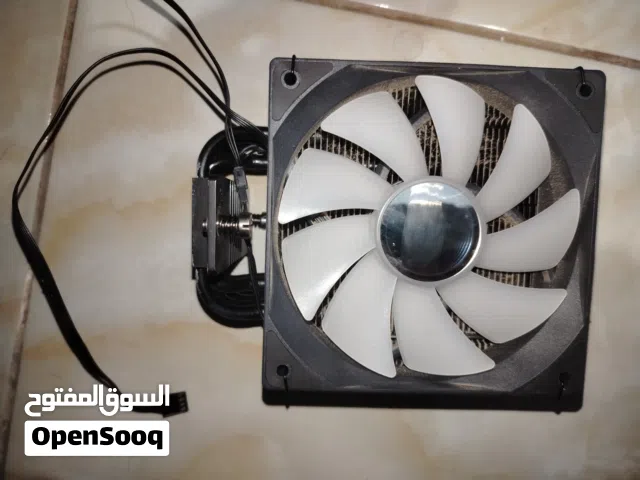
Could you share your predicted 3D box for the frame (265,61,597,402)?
[{"bbox_3d":[0.041,-0.001,0.174,0.121,0.027,0.123,2,94,-1],"label":"frame"}]

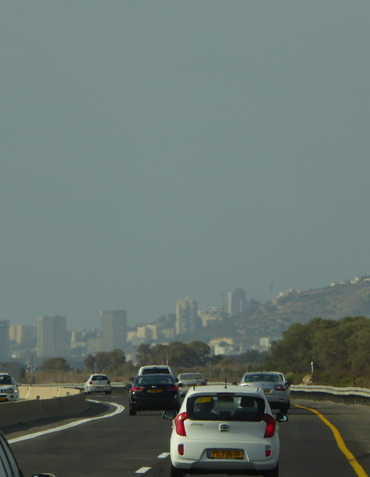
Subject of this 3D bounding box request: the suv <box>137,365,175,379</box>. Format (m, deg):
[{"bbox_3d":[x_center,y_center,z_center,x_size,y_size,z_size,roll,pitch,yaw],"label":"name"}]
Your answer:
[{"bbox_3d":[-1.352,6.690,314.000,1.860,1.740,4.600,0,-1,-1],"label":"suv"}]

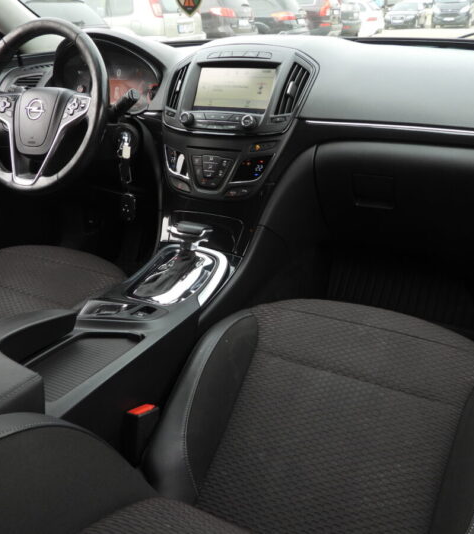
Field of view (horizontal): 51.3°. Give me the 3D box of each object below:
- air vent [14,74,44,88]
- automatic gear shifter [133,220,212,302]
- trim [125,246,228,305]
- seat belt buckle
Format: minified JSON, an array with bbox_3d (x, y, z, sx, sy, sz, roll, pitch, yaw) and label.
[{"bbox_3d":[-0.584,-0.507,1.383,0.080,0.056,0.030,-1,8,3],"label":"air vent"},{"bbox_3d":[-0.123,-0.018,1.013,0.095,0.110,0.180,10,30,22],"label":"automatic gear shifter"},{"bbox_3d":[-0.128,0.014,1.017,0.185,0.038,0.190,10,42,22],"label":"trim"},{"bbox_3d":[-0.146,0.253,0.734,0.030,0.084,0.052,10,6,22],"label":"seat belt buckle"}]

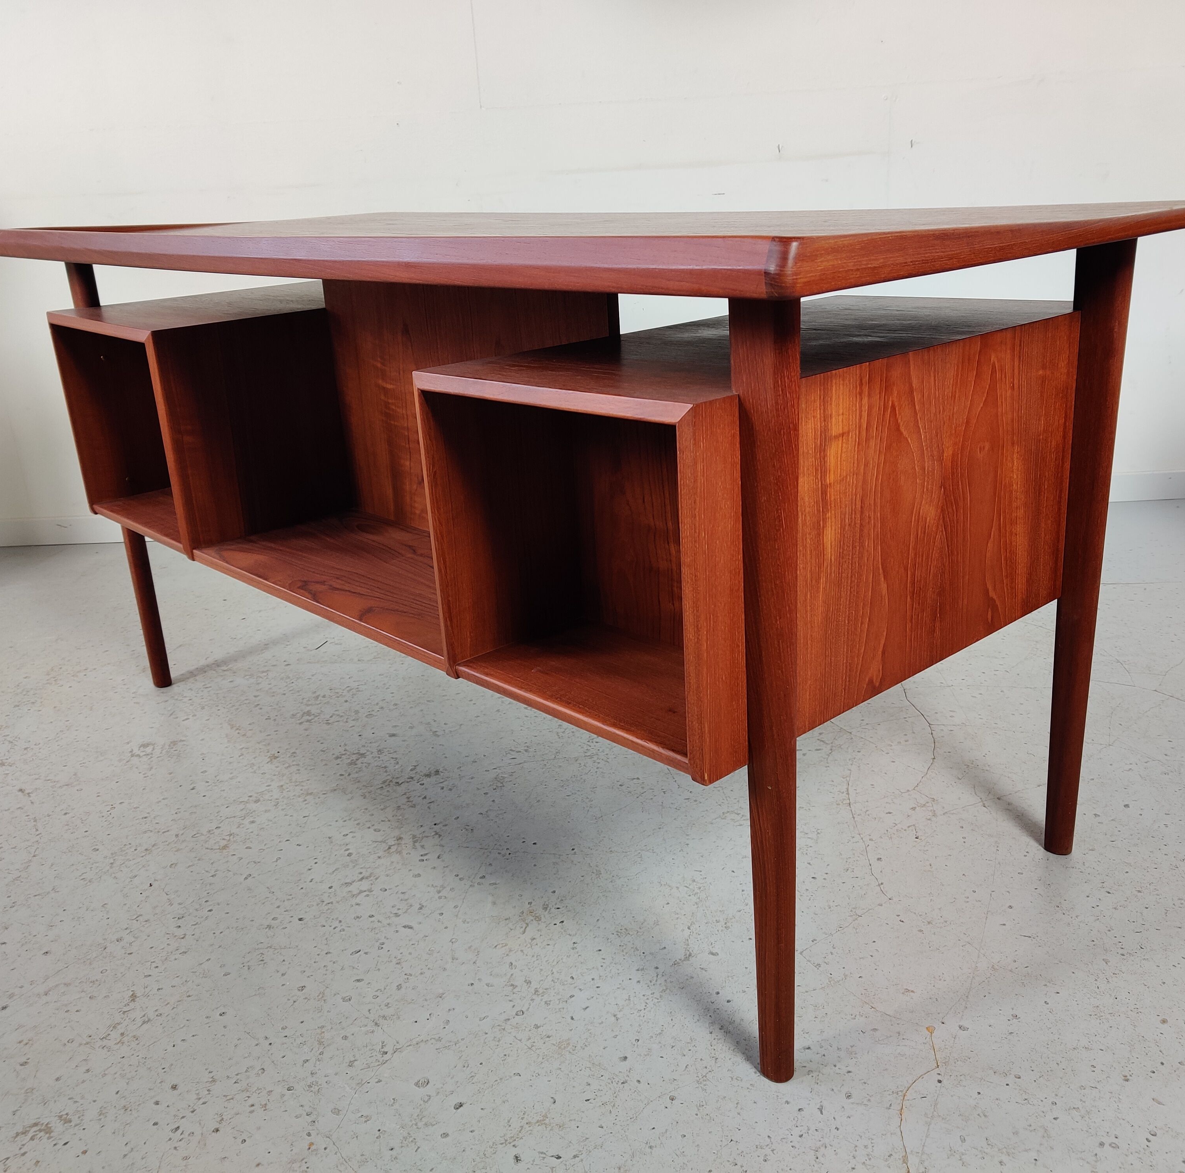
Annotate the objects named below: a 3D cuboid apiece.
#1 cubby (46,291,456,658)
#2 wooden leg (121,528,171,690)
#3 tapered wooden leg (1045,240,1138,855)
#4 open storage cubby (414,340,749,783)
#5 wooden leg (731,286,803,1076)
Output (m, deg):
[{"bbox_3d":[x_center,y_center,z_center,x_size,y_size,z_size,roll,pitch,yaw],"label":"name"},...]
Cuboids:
[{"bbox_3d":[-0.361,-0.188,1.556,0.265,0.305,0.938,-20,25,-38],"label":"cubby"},{"bbox_3d":[-0.730,-0.166,1.896,0.045,0.690,0.054,-20,25,-38],"label":"wooden leg"},{"bbox_3d":[0.509,-0.025,1.270,0.045,0.690,0.055,-20,25,-38],"label":"tapered wooden leg"},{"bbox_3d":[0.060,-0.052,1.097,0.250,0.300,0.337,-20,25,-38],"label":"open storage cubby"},{"bbox_3d":[0.142,0.108,0.964,0.045,0.690,0.055,-20,25,-38],"label":"wooden leg"}]

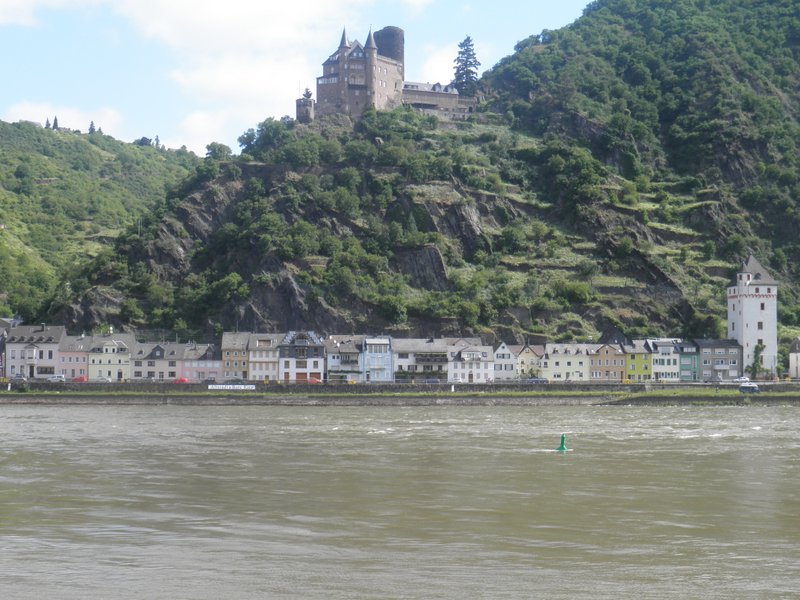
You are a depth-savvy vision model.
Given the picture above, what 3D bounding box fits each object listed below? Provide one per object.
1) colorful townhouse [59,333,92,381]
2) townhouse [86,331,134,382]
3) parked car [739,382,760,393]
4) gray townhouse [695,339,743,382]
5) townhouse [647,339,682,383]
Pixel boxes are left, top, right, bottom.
[{"bbox_3d":[-82.340,15.000,349.730,7.490,11.540,10.000,0,-3,0],"label":"colorful townhouse"},{"bbox_3d":[-73.190,14.750,349.990,11.010,12.060,10.500,0,-3,0],"label":"townhouse"},{"bbox_3d":[82.165,20.652,321.342,4.900,2.413,1.900,0,-3,0],"label":"parked car"},{"bbox_3d":[81.140,15.570,349.690,10.750,10.890,10.000,0,-3,0],"label":"gray townhouse"},{"bbox_3d":[66.856,15.508,347.689,7.456,10.871,10.000,0,-3,0],"label":"townhouse"}]

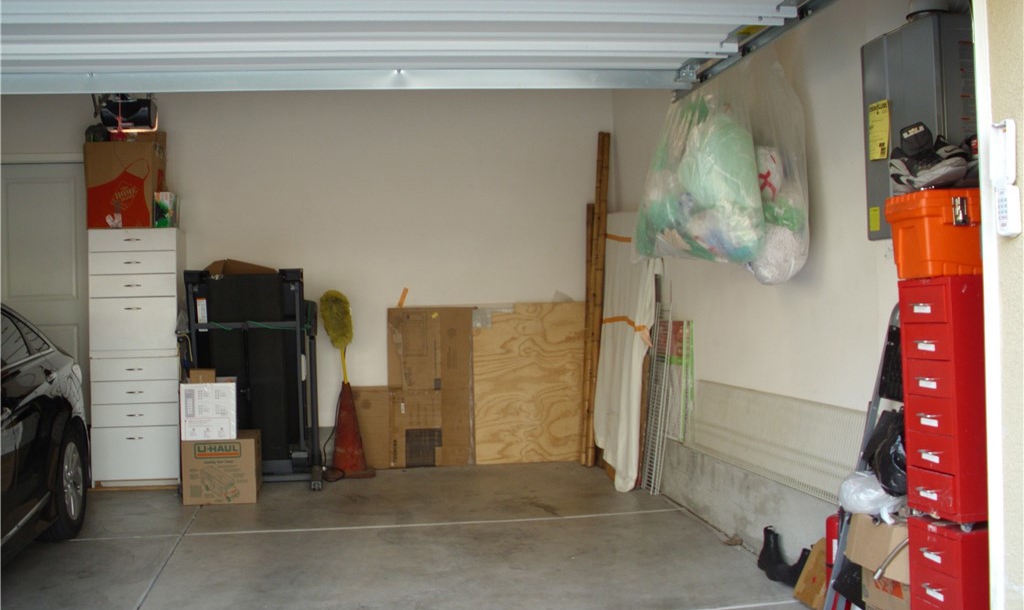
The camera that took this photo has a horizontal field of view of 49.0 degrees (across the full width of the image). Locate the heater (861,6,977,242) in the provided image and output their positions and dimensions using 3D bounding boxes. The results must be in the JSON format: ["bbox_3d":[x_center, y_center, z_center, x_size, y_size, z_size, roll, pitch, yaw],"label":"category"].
[{"bbox_3d":[1.342,-0.543,3.516,0.270,0.650,0.505,-2,0,-9],"label":"heater"}]

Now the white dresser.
[{"bbox_3d":[-2.608,0.362,7.900,0.605,1.775,0.430,-2,0,-9],"label":"white dresser"}]

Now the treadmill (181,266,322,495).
[{"bbox_3d":[-1.819,0.504,7.788,0.972,1.505,0.750,-2,0,-9],"label":"treadmill"}]

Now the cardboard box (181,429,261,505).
[{"bbox_3d":[-1.883,1.058,7.343,0.460,0.410,0.460,-2,0,-9],"label":"cardboard box"}]

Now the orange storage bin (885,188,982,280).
[{"bbox_3d":[1.304,-0.194,3.140,0.430,0.230,0.235,-2,0,-9],"label":"orange storage bin"}]

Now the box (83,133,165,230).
[{"bbox_3d":[-2.708,-0.853,7.890,0.455,0.683,0.450,-2,0,-9],"label":"box"}]

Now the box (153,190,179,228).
[{"bbox_3d":[-2.417,-0.651,7.848,0.130,0.246,0.240,-2,0,-9],"label":"box"}]

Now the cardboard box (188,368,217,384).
[{"bbox_3d":[-1.982,0.456,7.252,0.165,0.096,0.140,-2,0,-9],"label":"cardboard box"}]

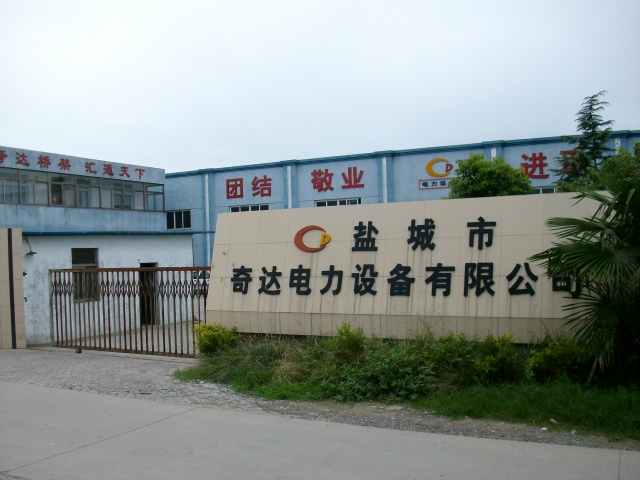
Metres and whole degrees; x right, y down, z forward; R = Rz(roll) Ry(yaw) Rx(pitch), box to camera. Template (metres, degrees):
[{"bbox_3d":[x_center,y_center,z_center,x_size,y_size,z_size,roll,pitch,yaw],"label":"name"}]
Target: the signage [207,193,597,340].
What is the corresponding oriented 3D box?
[{"bbox_3d":[1.266,0.532,10.899,7.280,2.340,0.780,-2,0,25],"label":"signage"}]

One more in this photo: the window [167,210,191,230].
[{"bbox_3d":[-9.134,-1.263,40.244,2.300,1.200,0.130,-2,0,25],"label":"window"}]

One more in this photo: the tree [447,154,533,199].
[{"bbox_3d":[4.783,-0.131,17.483,2.600,4.500,2.600,-2,0,25],"label":"tree"}]

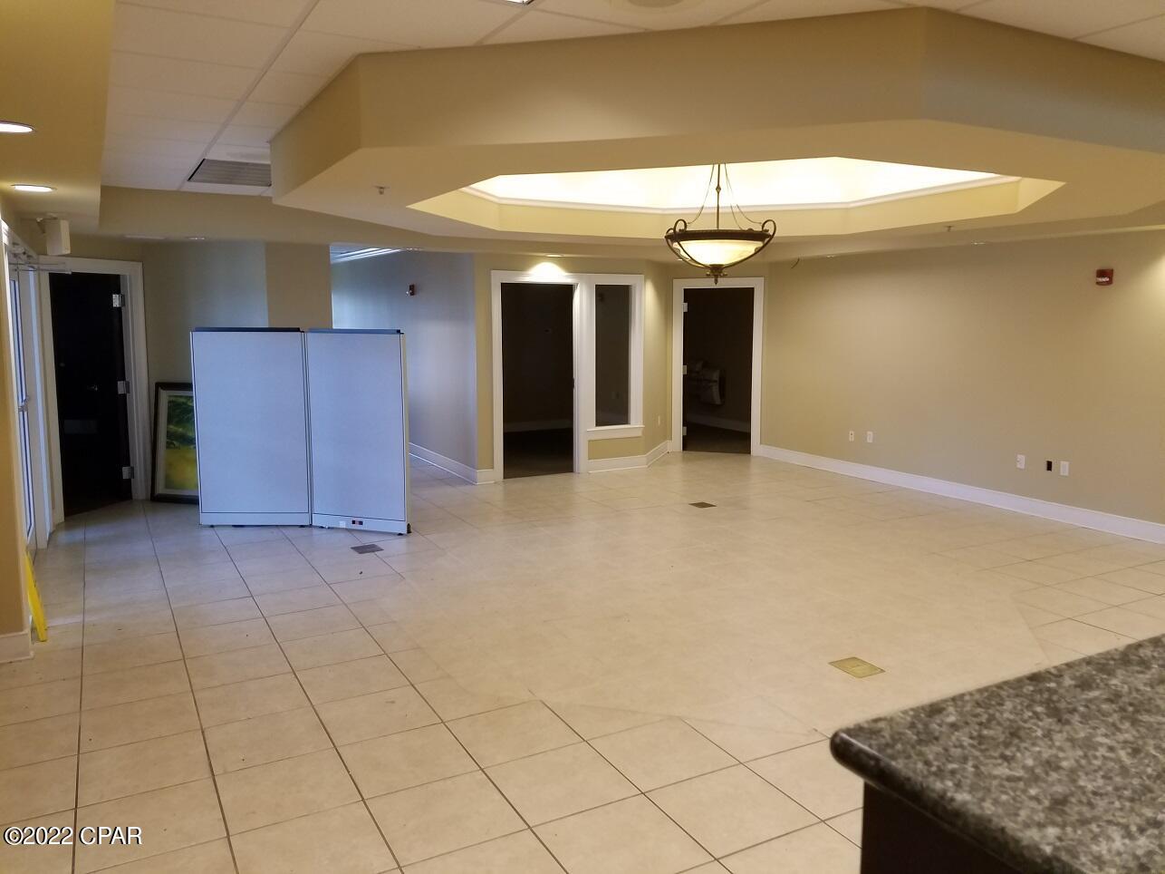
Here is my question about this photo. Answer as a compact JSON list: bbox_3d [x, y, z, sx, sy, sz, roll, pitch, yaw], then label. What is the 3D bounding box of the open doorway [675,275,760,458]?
[{"bbox_3d":[1.677,-0.860,10.822,1.063,2.148,0.140,2,9,16],"label":"open doorway"}]

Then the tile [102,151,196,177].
[{"bbox_3d":[-2.884,-1.845,5.841,0.592,0.020,0.610,-4,9,-29],"label":"tile"}]

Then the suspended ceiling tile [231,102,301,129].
[{"bbox_3d":[-1.622,-1.645,4.462,0.275,0.020,0.610,-4,9,-29],"label":"suspended ceiling tile"}]

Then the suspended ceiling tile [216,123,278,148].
[{"bbox_3d":[-1.871,-1.725,5.015,0.378,0.020,0.610,-4,9,-29],"label":"suspended ceiling tile"}]

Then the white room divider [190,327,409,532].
[{"bbox_3d":[-2.257,-0.056,7.082,1.815,1.615,0.205,1,8,9],"label":"white room divider"}]

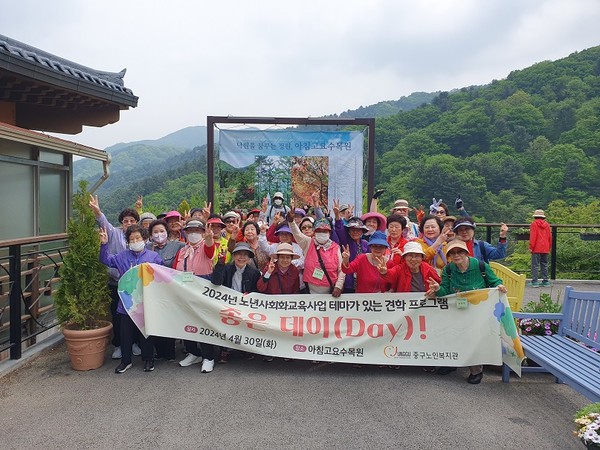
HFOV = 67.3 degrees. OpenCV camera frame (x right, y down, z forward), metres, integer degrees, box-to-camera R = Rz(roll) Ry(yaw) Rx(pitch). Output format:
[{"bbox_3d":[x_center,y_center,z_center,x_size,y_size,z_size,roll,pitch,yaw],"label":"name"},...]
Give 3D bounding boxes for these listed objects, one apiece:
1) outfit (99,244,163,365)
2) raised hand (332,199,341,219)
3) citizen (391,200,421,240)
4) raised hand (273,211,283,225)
[{"bbox_3d":[-1.740,0.783,4.654,0.610,1.210,0.420,0,2,-11],"label":"outfit"},{"bbox_3d":[0.401,-0.181,4.950,0.090,0.185,0.080,0,2,0],"label":"raised hand"},{"bbox_3d":[1.304,0.548,5.677,0.500,1.700,0.340,0,2,9],"label":"citizen"},{"bbox_3d":[-0.262,-0.087,5.250,0.110,0.160,0.070,0,2,0],"label":"raised hand"}]

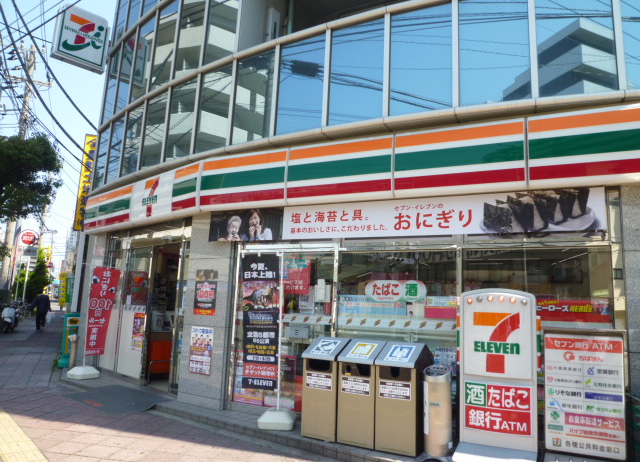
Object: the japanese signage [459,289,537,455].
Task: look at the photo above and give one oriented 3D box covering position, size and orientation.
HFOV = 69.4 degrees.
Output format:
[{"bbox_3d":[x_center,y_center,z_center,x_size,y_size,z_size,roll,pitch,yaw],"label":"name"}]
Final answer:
[{"bbox_3d":[1.633,1.335,4.214,0.710,1.580,0.410,-1,-10,21],"label":"japanese signage"}]

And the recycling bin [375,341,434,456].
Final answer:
[{"bbox_3d":[0.834,1.636,4.566,0.410,1.010,0.500,-2,-11,28],"label":"recycling bin"}]

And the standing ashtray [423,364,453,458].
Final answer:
[{"bbox_3d":[1.100,1.712,4.291,0.290,0.800,0.290,-2,-10,25],"label":"standing ashtray"}]

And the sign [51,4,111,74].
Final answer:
[{"bbox_3d":[-4.944,-3.955,9.521,1.000,1.130,0.250,11,-13,-42],"label":"sign"}]

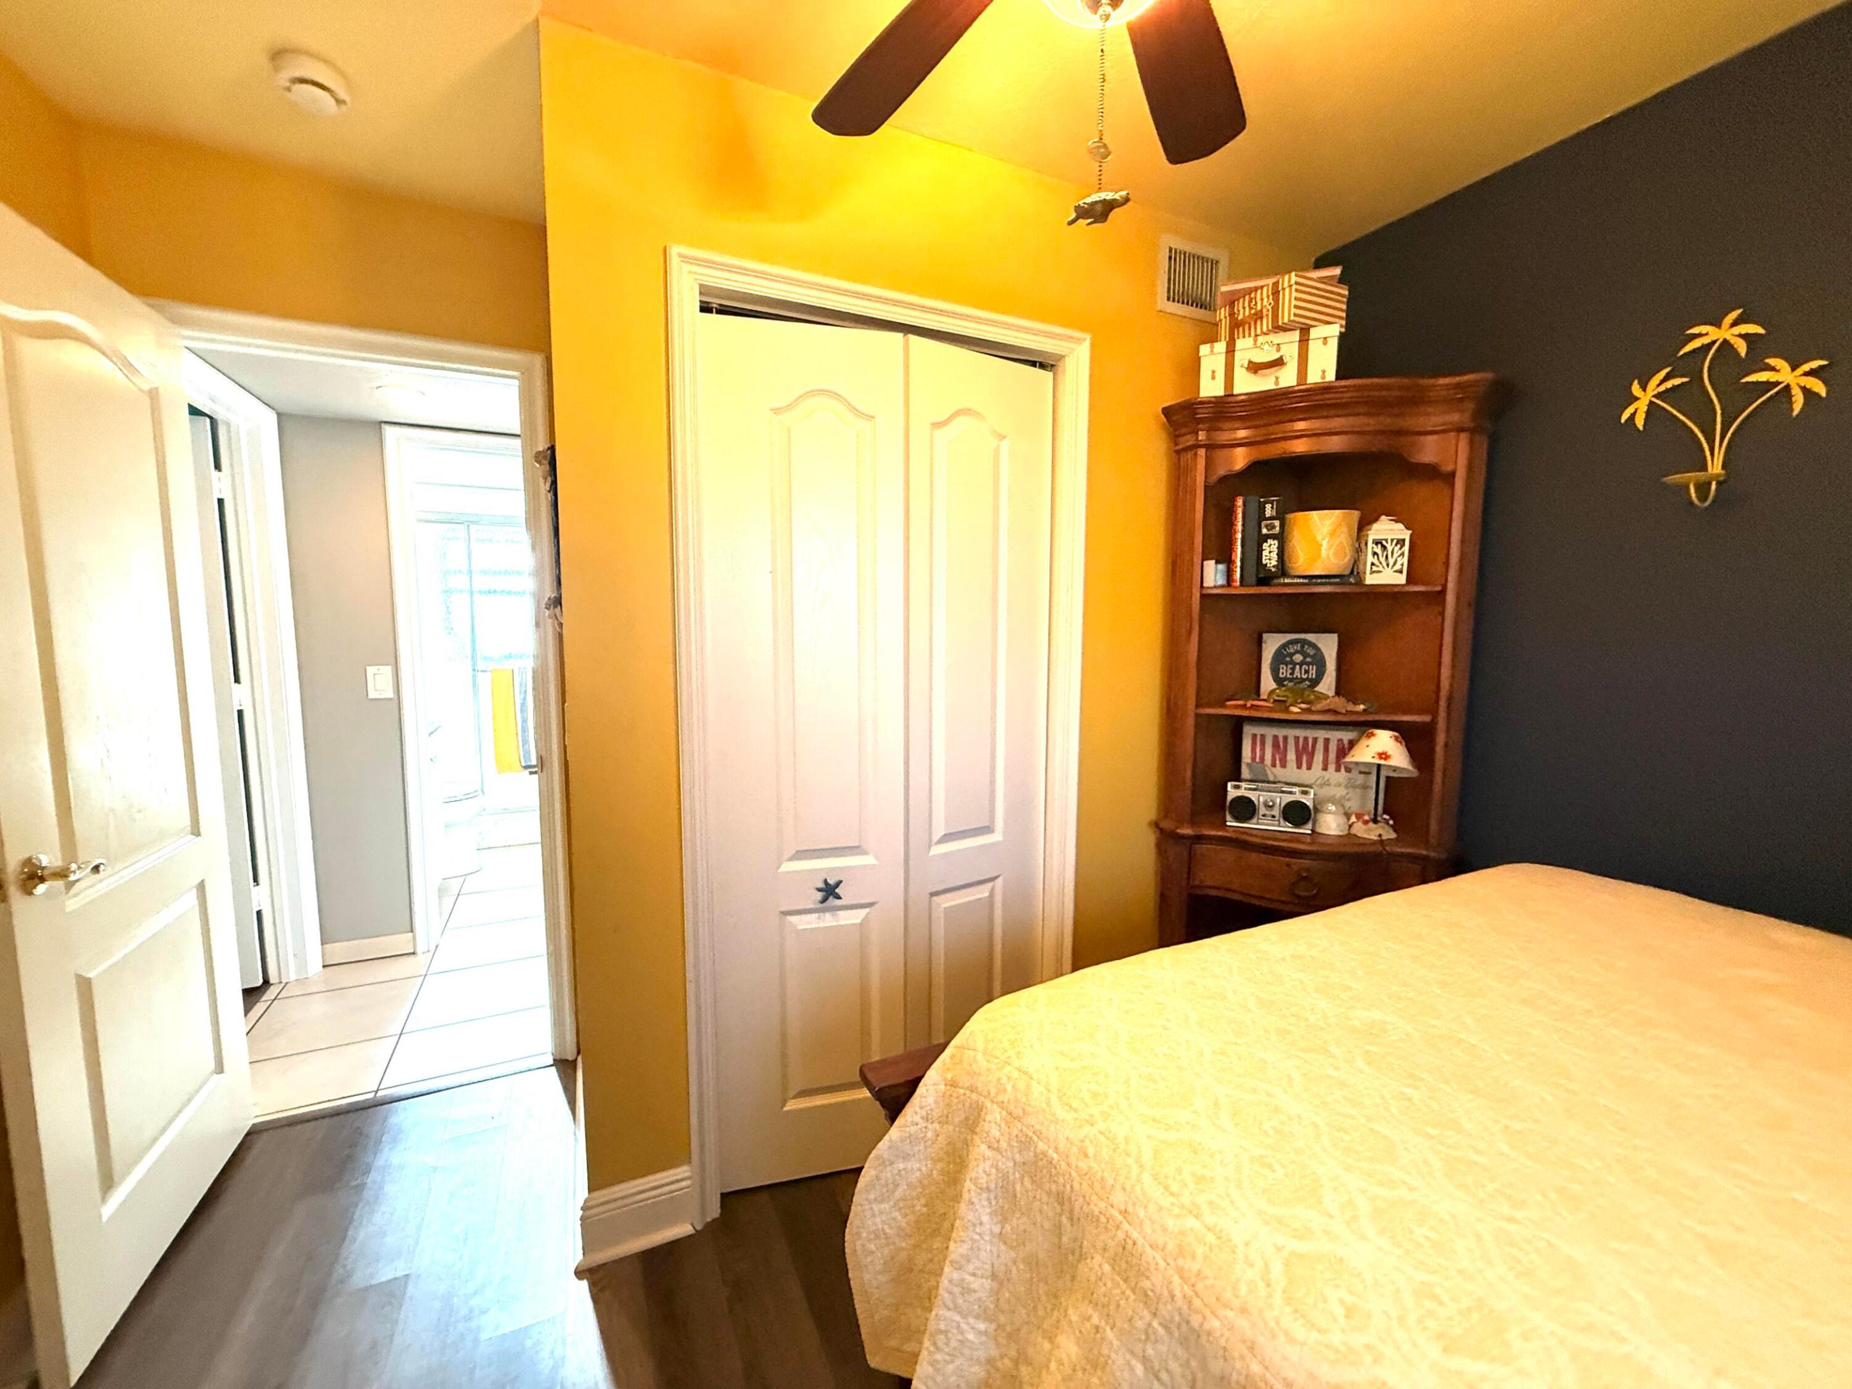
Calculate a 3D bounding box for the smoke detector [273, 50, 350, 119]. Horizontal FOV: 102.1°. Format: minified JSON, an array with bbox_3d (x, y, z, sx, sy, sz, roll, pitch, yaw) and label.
[{"bbox_3d":[-1.244,-1.232,1.521,0.125,0.052,0.125,-2,6,-26],"label":"smoke detector"}]

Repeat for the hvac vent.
[{"bbox_3d":[0.741,-1.146,2.080,0.250,0.198,0.020,-2,6,-26],"label":"hvac vent"}]

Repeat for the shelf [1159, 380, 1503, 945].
[{"bbox_3d":[1.081,0.183,2.168,0.810,1.960,0.522,2,6,19],"label":"shelf"}]

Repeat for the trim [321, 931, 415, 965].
[{"bbox_3d":[-2.229,1.018,3.001,0.305,0.092,0.016,-2,6,-26],"label":"trim"}]

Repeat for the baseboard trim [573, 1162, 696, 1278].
[{"bbox_3d":[-0.624,1.132,1.629,0.240,0.152,0.026,-2,6,-26],"label":"baseboard trim"}]

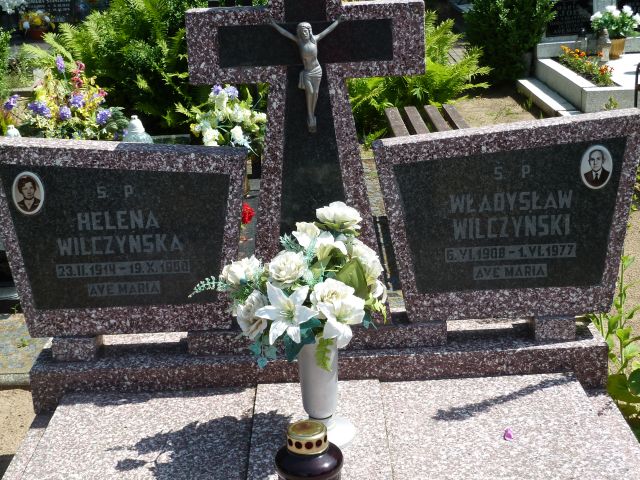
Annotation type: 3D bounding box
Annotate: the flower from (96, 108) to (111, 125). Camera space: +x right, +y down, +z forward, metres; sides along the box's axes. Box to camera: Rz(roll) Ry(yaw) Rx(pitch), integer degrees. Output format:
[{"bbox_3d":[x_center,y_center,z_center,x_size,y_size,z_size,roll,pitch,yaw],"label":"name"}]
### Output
[{"bbox_3d":[-0.994,-0.565,4.680,0.068,0.075,0.066,-6,19,-11],"label":"flower"}]

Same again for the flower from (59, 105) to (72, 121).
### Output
[{"bbox_3d":[-1.176,-0.588,4.700,0.058,0.066,0.060,-7,19,-13],"label":"flower"}]

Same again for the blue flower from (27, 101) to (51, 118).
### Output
[{"bbox_3d":[-1.299,-0.601,4.700,0.105,0.078,0.075,-7,19,-14],"label":"blue flower"}]

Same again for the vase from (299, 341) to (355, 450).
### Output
[{"bbox_3d":[-0.003,0.350,2.511,0.180,0.280,0.180,-3,18,0],"label":"vase"}]

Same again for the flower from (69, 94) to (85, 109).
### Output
[{"bbox_3d":[-1.135,-0.647,4.750,0.072,0.065,0.066,-7,19,-13],"label":"flower"}]

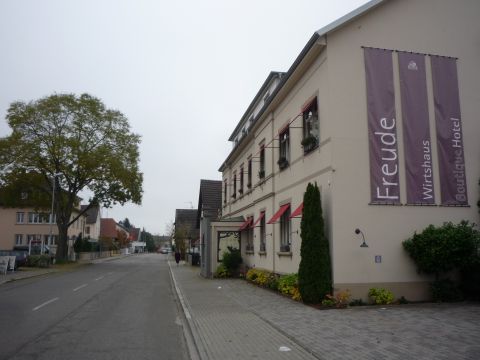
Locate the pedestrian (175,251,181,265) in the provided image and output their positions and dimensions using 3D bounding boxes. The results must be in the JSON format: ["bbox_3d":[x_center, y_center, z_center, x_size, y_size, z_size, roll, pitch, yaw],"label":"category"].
[{"bbox_3d":[-5.897,7.364,42.000,0.550,1.620,0.380,1,-9,-10],"label":"pedestrian"}]

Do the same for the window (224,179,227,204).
[{"bbox_3d":[-1.111,1.040,35.822,0.200,1.800,1.050,1,-9,-10],"label":"window"}]

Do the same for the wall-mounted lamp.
[{"bbox_3d":[3.767,1.792,13.648,0.250,0.540,0.560,2,-9,-13],"label":"wall-mounted lamp"}]

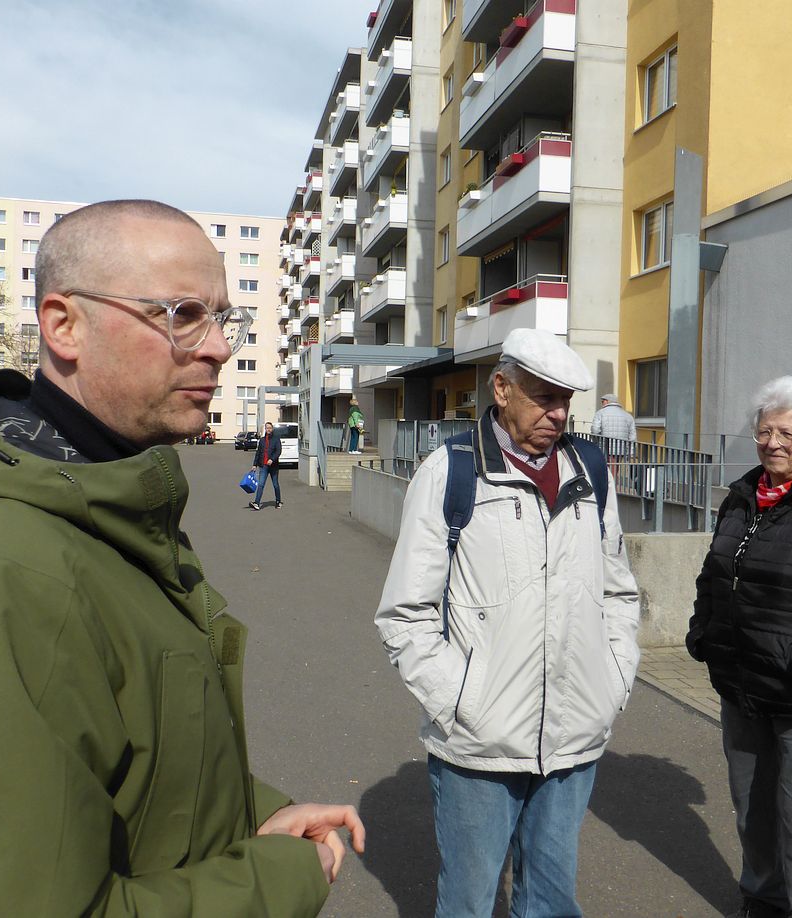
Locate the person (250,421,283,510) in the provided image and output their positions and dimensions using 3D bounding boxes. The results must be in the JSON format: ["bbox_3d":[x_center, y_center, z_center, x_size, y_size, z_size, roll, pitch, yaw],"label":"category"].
[{"bbox_3d":[-2.637,0.136,18.000,0.560,1.760,0.620,3,2,38],"label":"person"}]

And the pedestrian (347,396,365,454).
[{"bbox_3d":[-1.196,-0.948,26.100,0.480,1.640,0.500,1,2,-5],"label":"pedestrian"}]

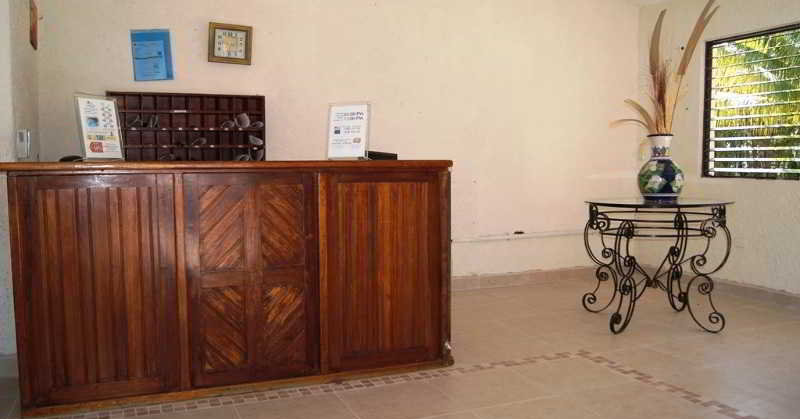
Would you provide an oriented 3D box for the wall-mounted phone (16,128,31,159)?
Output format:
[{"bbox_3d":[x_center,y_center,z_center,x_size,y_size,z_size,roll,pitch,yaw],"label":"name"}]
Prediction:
[{"bbox_3d":[-1.973,-0.346,3.512,0.055,0.160,0.100,-2,5,-21],"label":"wall-mounted phone"}]

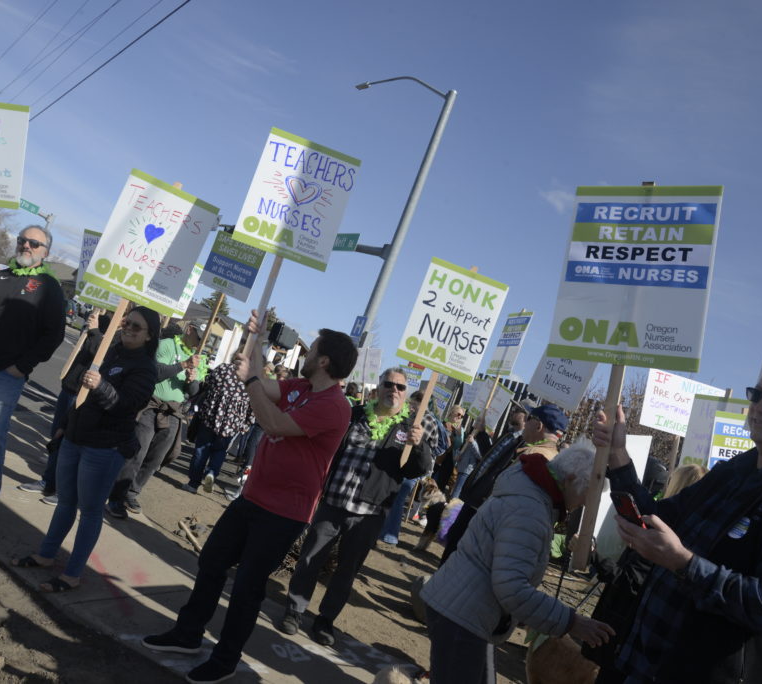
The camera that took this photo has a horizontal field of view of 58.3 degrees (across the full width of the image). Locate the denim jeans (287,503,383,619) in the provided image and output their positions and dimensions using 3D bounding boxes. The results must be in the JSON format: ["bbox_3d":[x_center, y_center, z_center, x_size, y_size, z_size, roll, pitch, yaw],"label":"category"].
[{"bbox_3d":[-0.283,1.400,4.547,0.420,0.850,0.310,19,-6,10],"label":"denim jeans"}]

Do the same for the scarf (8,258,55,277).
[{"bbox_3d":[-2.184,-0.466,4.319,0.300,0.140,0.250,21,-5,-5],"label":"scarf"}]

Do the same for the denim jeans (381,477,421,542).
[{"bbox_3d":[0.211,1.996,8.217,0.360,0.880,0.320,25,-7,-40],"label":"denim jeans"}]

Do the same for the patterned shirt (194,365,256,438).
[{"bbox_3d":[-1.709,0.643,7.671,0.560,0.770,0.360,23,-6,-25],"label":"patterned shirt"}]

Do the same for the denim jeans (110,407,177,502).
[{"bbox_3d":[-2.012,0.913,5.803,0.380,0.920,0.440,14,-8,47],"label":"denim jeans"}]

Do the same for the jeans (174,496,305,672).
[{"bbox_3d":[-0.696,1.132,3.426,0.400,0.960,0.440,25,-8,-40],"label":"jeans"}]

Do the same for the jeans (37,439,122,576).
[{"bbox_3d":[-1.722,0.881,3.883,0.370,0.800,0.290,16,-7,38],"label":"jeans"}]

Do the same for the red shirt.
[{"bbox_3d":[-0.421,0.534,3.535,0.340,0.700,0.460,25,-7,-42],"label":"red shirt"}]

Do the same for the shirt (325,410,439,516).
[{"bbox_3d":[-0.024,0.785,4.357,0.620,0.730,0.380,20,-6,0],"label":"shirt"}]

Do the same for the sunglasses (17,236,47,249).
[{"bbox_3d":[-2.168,-0.611,4.282,0.150,0.050,0.145,13,-6,7],"label":"sunglasses"}]

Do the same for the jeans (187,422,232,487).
[{"bbox_3d":[-1.901,1.192,7.616,0.400,0.820,0.330,23,-6,-25],"label":"jeans"}]

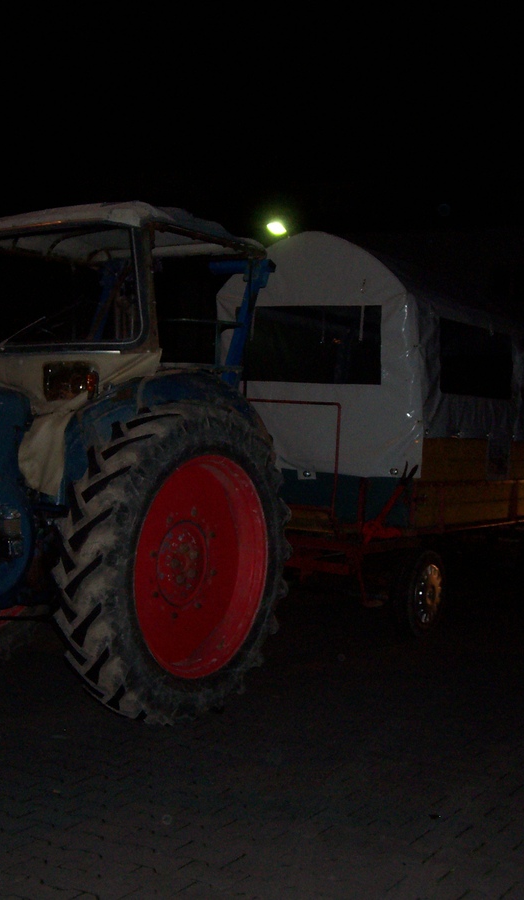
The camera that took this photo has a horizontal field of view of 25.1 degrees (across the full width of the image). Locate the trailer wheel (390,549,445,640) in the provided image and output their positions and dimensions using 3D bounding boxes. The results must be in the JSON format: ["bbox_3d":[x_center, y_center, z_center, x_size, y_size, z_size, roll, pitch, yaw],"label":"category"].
[{"bbox_3d":[1.092,1.011,8.300,0.155,0.630,0.630,1,0,32],"label":"trailer wheel"}]

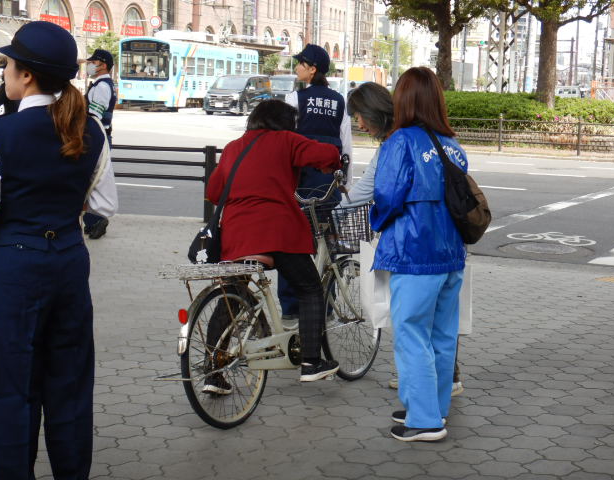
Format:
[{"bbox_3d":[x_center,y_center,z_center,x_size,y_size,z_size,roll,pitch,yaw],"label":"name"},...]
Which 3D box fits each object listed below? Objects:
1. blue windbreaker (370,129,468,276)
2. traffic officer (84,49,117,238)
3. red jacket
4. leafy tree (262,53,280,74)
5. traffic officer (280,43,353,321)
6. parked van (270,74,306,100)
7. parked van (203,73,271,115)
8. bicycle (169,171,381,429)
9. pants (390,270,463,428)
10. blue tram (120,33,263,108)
[{"bbox_3d":[0.482,-0.175,5.360,0.380,0.640,0.480,8,9,38],"label":"blue windbreaker"},{"bbox_3d":[-1.892,-0.884,11.350,0.420,1.720,0.500,2,7,-3],"label":"traffic officer"},{"bbox_3d":[-0.167,-0.208,5.660,0.560,0.620,0.520,6,8,27],"label":"red jacket"},{"bbox_3d":[-3.034,-14.057,105.080,2.000,3.800,2.000,2,7,0],"label":"leafy tree"},{"bbox_3d":[0.059,-0.357,7.700,0.500,1.720,0.360,3,8,10],"label":"traffic officer"},{"bbox_3d":[-0.764,-7.807,66.499,1.730,1.880,4.600,4,8,15],"label":"parked van"},{"bbox_3d":[-3.093,-6.781,57.415,1.730,1.850,4.700,4,8,15],"label":"parked van"},{"bbox_3d":[-0.069,0.239,5.755,0.560,1.080,1.770,7,9,30],"label":"bicycle"},{"bbox_3d":[0.519,0.432,5.430,0.330,0.780,0.360,7,9,32],"label":"pants"},{"bbox_3d":[-5.412,-8.441,61.895,2.470,3.650,13.700,4,8,14],"label":"blue tram"}]

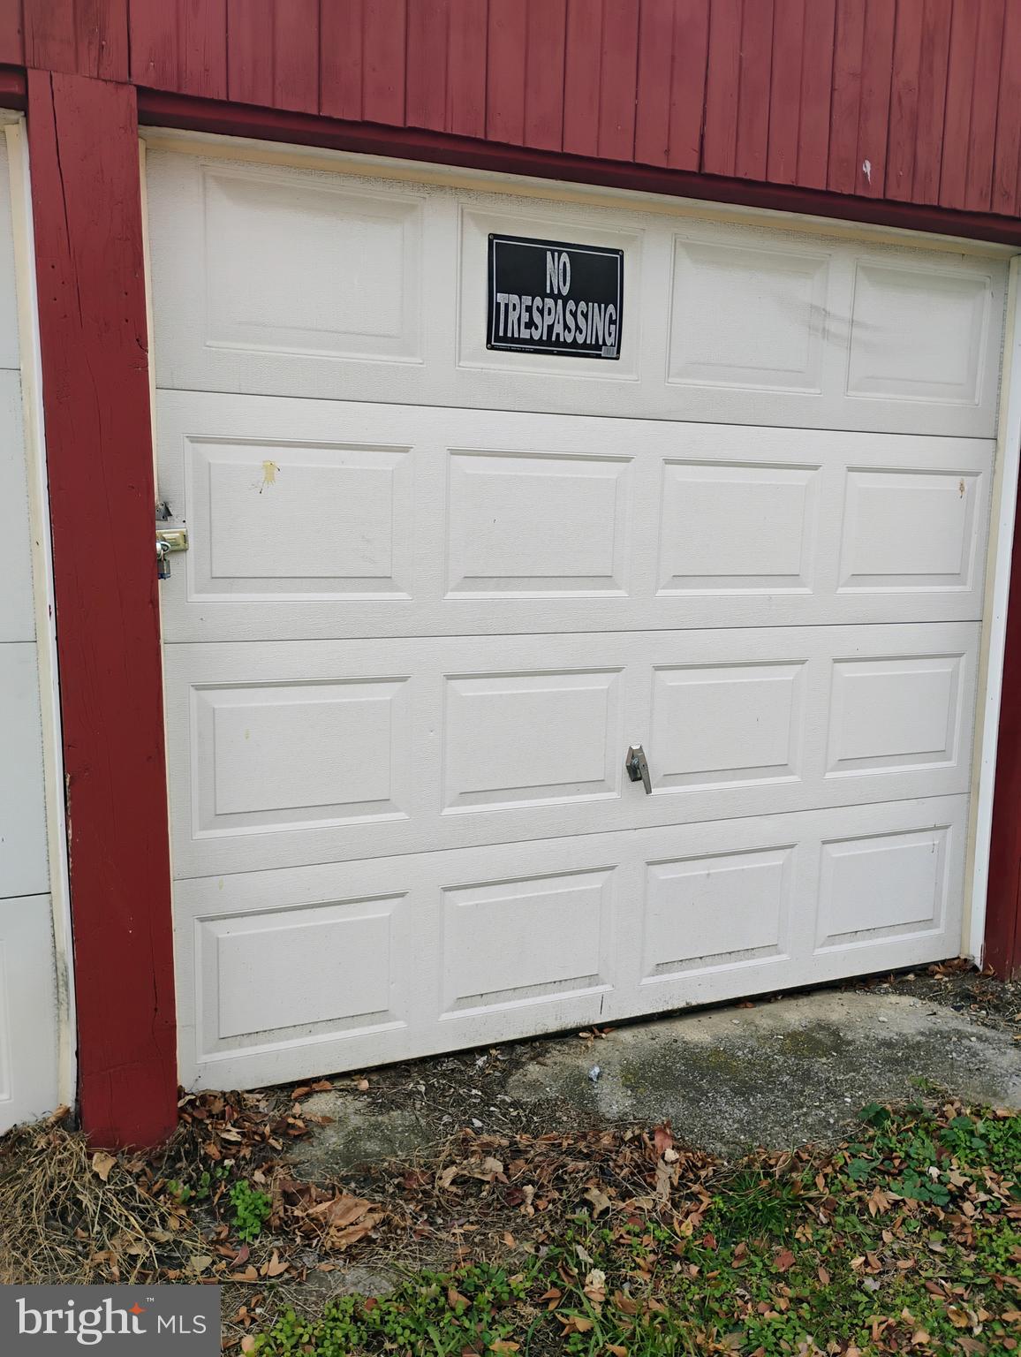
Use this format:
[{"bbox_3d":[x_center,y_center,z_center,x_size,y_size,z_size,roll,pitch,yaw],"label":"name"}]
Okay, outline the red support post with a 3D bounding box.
[{"bbox_3d":[-0.831,-0.053,2.271,0.195,2.150,0.190,-3,10,-24],"label":"red support post"}]

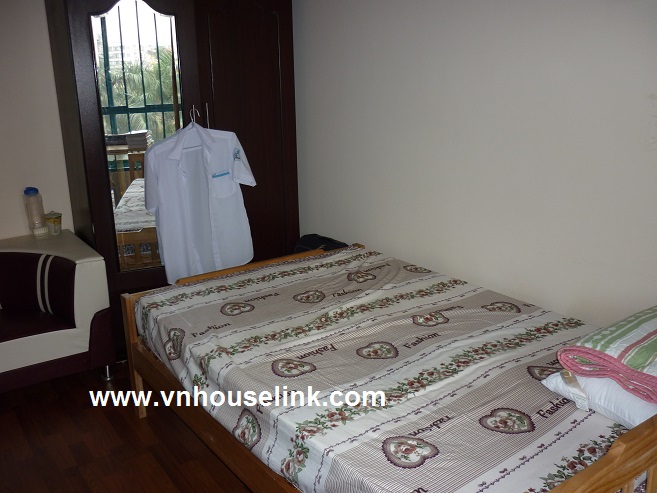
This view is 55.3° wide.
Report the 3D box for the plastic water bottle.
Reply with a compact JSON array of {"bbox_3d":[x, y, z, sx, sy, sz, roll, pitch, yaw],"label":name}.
[{"bbox_3d":[-1.547,-0.177,3.320,0.087,0.257,0.087,-13,19,-33],"label":"plastic water bottle"}]

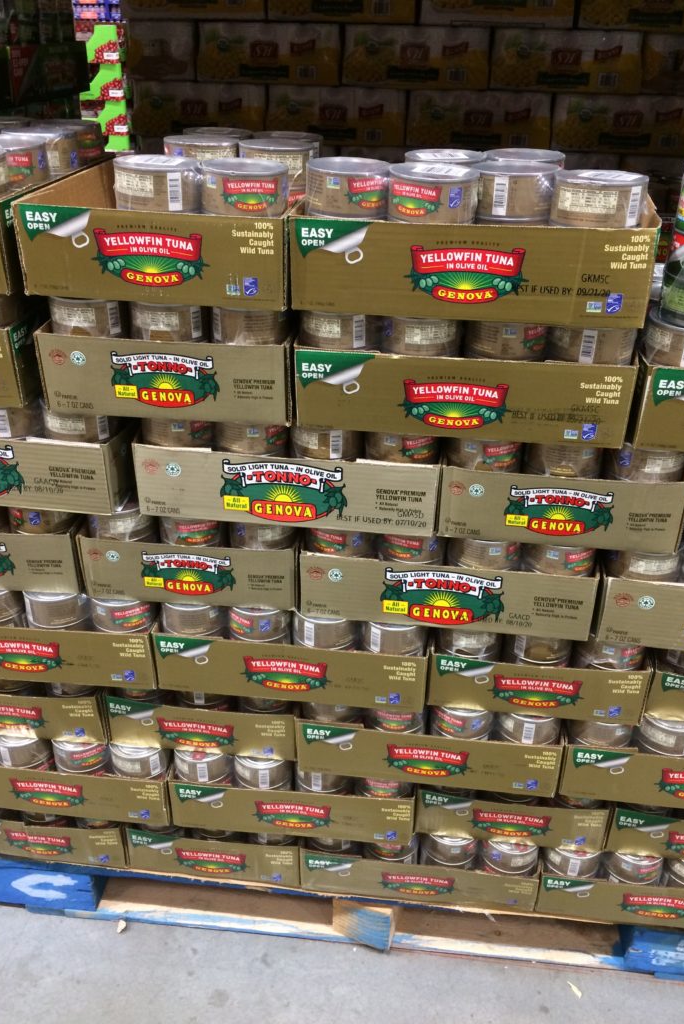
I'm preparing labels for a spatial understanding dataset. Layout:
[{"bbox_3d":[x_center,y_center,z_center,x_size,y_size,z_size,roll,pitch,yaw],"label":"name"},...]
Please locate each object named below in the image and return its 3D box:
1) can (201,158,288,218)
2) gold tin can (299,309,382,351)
[{"bbox_3d":[-0.097,-0.325,0.864,0.087,0.044,0.087,1,30,-1],"label":"can"},{"bbox_3d":[-0.001,-0.208,0.953,0.086,0.043,0.086,1,29,-1],"label":"gold tin can"}]

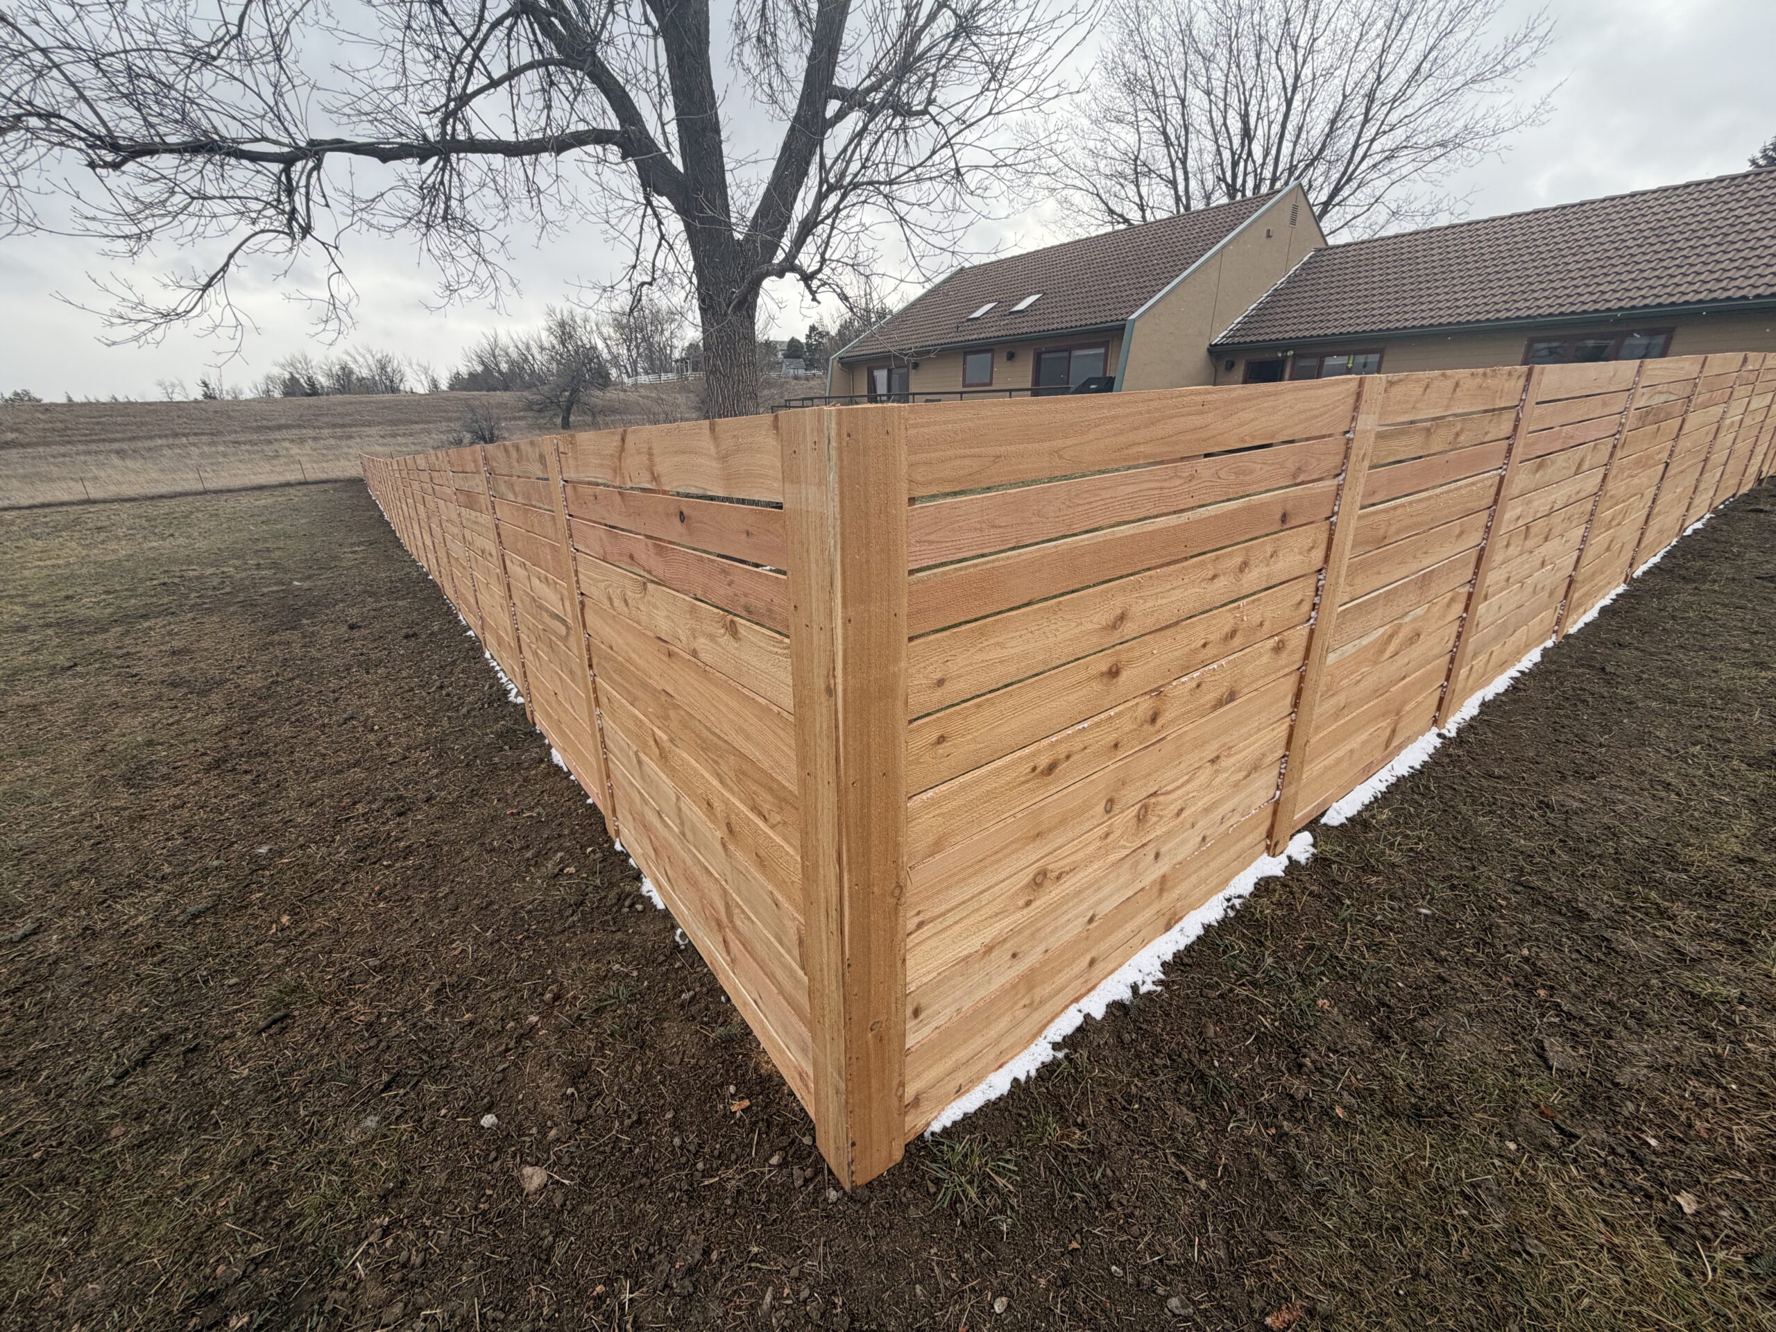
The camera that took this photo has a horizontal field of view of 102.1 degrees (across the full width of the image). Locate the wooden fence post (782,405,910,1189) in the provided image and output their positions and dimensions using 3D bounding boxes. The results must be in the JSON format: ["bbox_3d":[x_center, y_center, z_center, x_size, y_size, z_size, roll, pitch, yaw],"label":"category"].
[{"bbox_3d":[-0.066,0.328,1.318,0.139,1.516,0.145,-14,24,-34],"label":"wooden fence post"}]

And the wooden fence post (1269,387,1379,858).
[{"bbox_3d":[1.284,-0.098,2.198,0.133,1.460,0.090,-14,24,-34],"label":"wooden fence post"}]

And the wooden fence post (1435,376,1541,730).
[{"bbox_3d":[2.451,-0.442,2.999,0.133,1.490,0.090,-14,24,-34],"label":"wooden fence post"}]

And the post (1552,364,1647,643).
[{"bbox_3d":[3.901,-0.871,3.994,0.133,1.515,0.090,-14,24,-34],"label":"post"}]

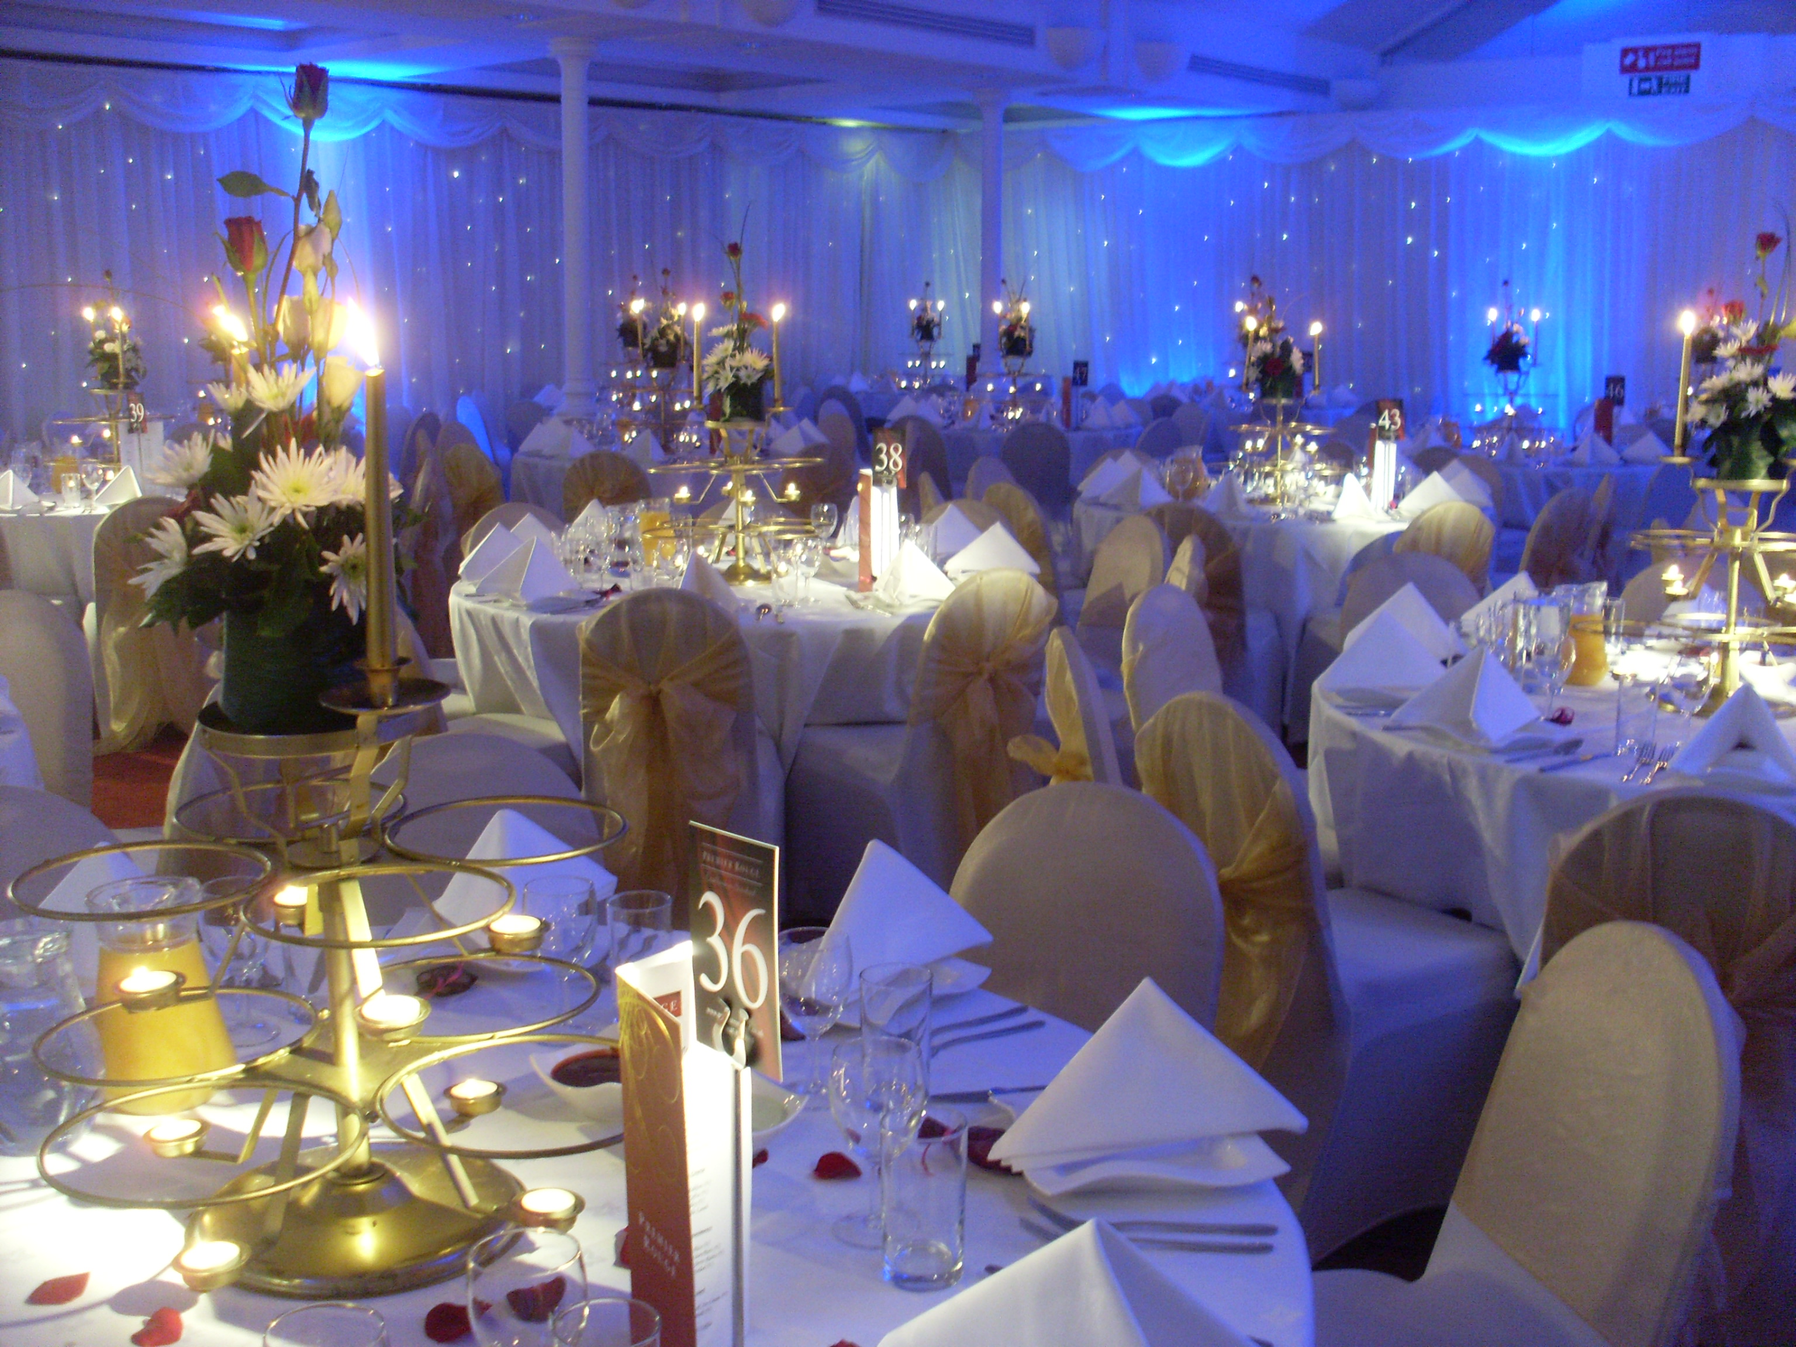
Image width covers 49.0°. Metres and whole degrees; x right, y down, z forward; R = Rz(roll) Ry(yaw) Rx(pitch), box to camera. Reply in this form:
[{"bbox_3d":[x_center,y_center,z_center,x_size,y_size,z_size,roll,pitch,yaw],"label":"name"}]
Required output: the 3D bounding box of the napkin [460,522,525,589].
[{"bbox_3d":[-1.136,-0.363,5.733,0.288,0.142,0.214,-3,11,-18],"label":"napkin"}]

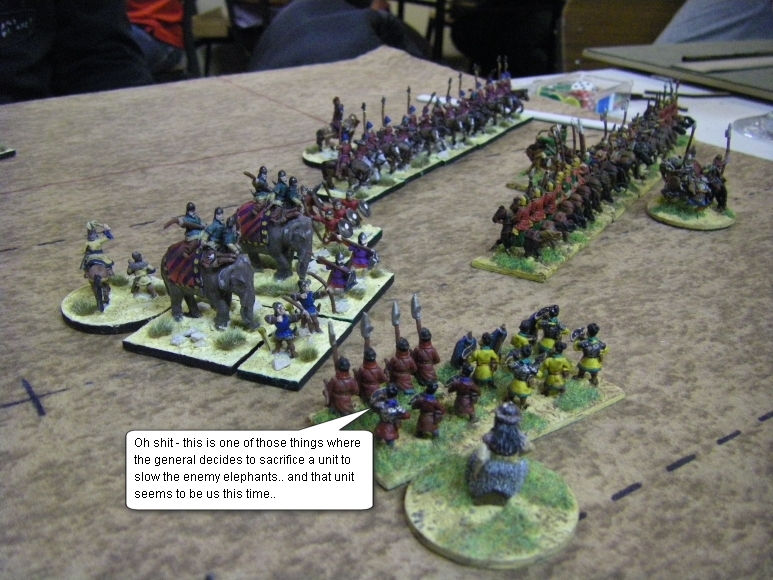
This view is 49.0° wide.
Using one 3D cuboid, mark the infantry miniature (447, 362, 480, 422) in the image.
[{"bbox_3d":[0.021,0.027,0.226,0.009,0.017,0.008,-7,26,-15],"label":"infantry miniature"}]

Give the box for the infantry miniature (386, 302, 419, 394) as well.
[{"bbox_3d":[0.005,0.016,0.240,0.009,0.027,0.008,-11,27,-24],"label":"infantry miniature"}]

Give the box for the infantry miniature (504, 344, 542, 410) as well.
[{"bbox_3d":[0.038,0.023,0.235,0.010,0.018,0.008,-9,26,-20],"label":"infantry miniature"}]

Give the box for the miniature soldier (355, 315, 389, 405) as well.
[{"bbox_3d":[-0.004,0.018,0.228,0.008,0.026,0.008,-12,27,-26],"label":"miniature soldier"}]

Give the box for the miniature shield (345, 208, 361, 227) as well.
[{"bbox_3d":[-0.013,-0.029,0.347,0.002,0.008,0.008,-31,7,34],"label":"miniature shield"}]

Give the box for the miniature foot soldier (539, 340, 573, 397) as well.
[{"bbox_3d":[0.047,0.021,0.235,0.009,0.016,0.007,-10,27,-23],"label":"miniature foot soldier"}]

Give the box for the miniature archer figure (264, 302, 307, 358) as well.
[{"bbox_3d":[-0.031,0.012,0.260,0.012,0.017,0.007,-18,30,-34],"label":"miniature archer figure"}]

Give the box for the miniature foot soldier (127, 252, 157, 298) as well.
[{"bbox_3d":[-0.084,-0.005,0.289,0.010,0.016,0.007,-6,26,-15],"label":"miniature foot soldier"}]

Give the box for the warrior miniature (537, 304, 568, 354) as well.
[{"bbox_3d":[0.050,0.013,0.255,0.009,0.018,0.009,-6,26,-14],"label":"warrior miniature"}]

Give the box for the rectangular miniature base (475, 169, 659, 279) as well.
[{"bbox_3d":[0.086,-0.034,0.380,0.030,0.003,0.155,15,28,28],"label":"rectangular miniature base"}]

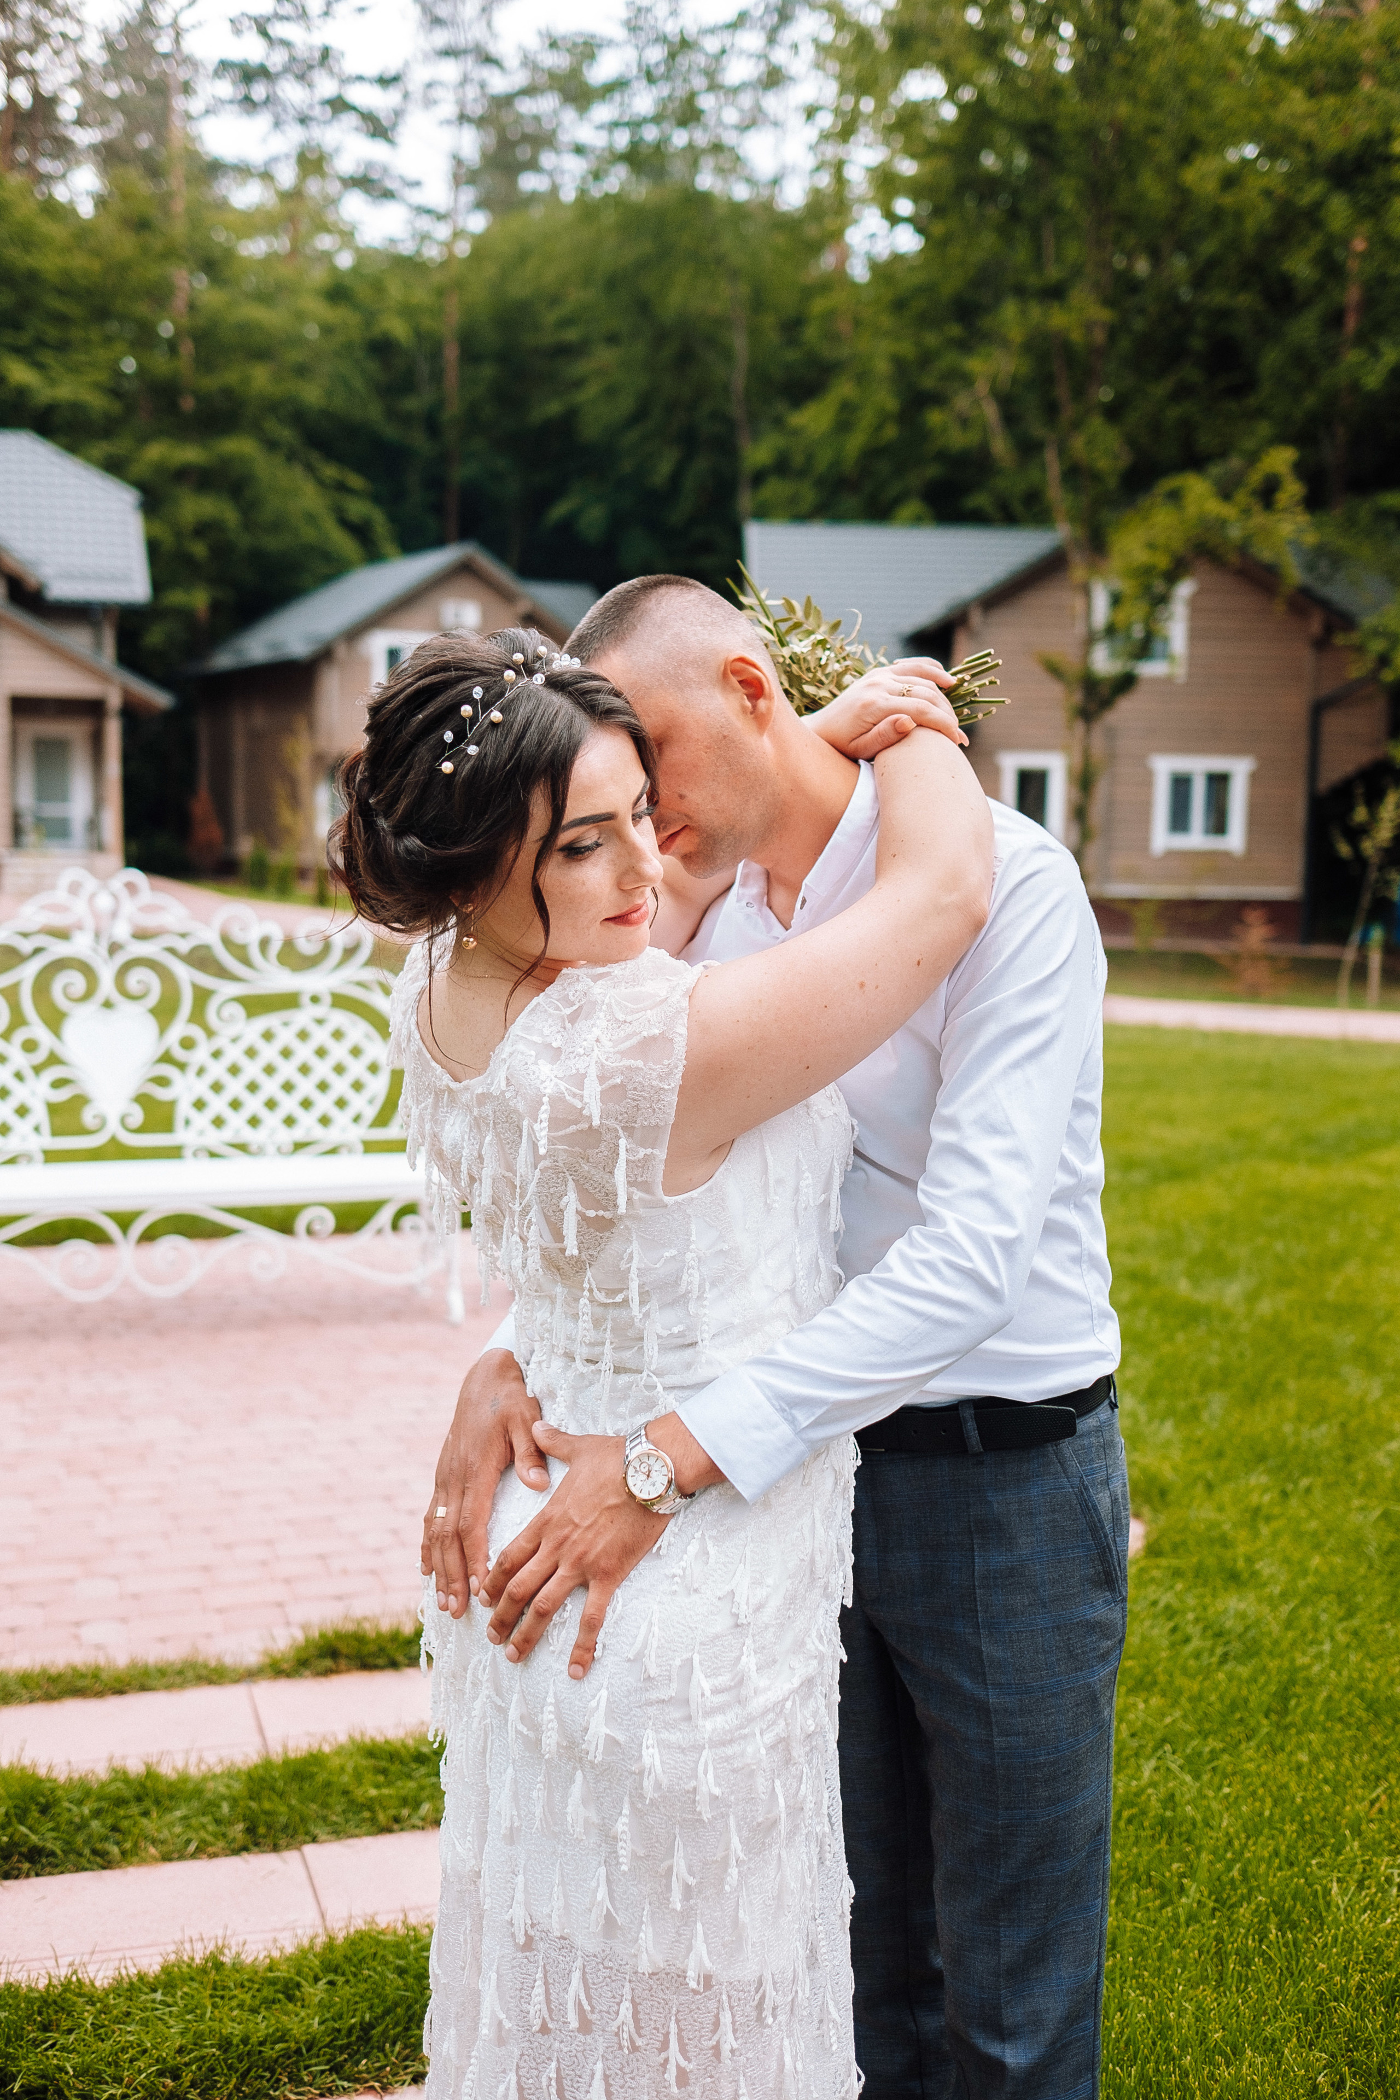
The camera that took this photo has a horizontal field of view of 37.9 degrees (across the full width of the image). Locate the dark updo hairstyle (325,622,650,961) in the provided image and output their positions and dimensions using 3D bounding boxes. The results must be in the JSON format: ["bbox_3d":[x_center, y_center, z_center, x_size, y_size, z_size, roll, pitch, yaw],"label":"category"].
[{"bbox_3d":[-0.161,-0.204,1.580,0.265,0.245,0.215,4,20,42],"label":"dark updo hairstyle"}]

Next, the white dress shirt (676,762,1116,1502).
[{"bbox_3d":[0.100,0.055,1.700,0.500,0.600,0.360,4,8,33],"label":"white dress shirt"}]

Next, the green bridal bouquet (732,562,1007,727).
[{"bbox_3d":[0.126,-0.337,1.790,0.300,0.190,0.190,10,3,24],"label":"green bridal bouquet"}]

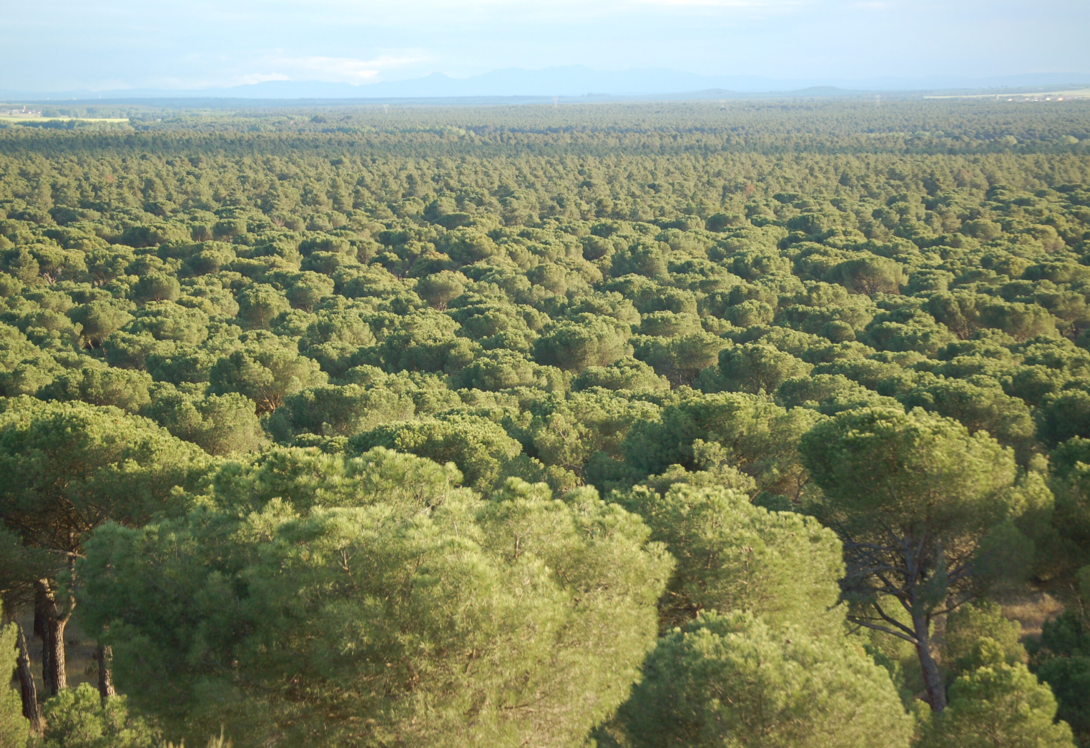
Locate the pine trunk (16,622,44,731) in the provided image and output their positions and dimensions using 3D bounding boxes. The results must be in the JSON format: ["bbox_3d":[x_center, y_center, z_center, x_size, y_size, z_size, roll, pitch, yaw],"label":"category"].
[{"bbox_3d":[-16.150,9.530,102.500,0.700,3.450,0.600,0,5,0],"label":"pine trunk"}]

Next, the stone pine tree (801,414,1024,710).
[{"bbox_3d":[11.530,6.020,103.500,7.000,10.000,6.800,0,5,0],"label":"stone pine tree"}]

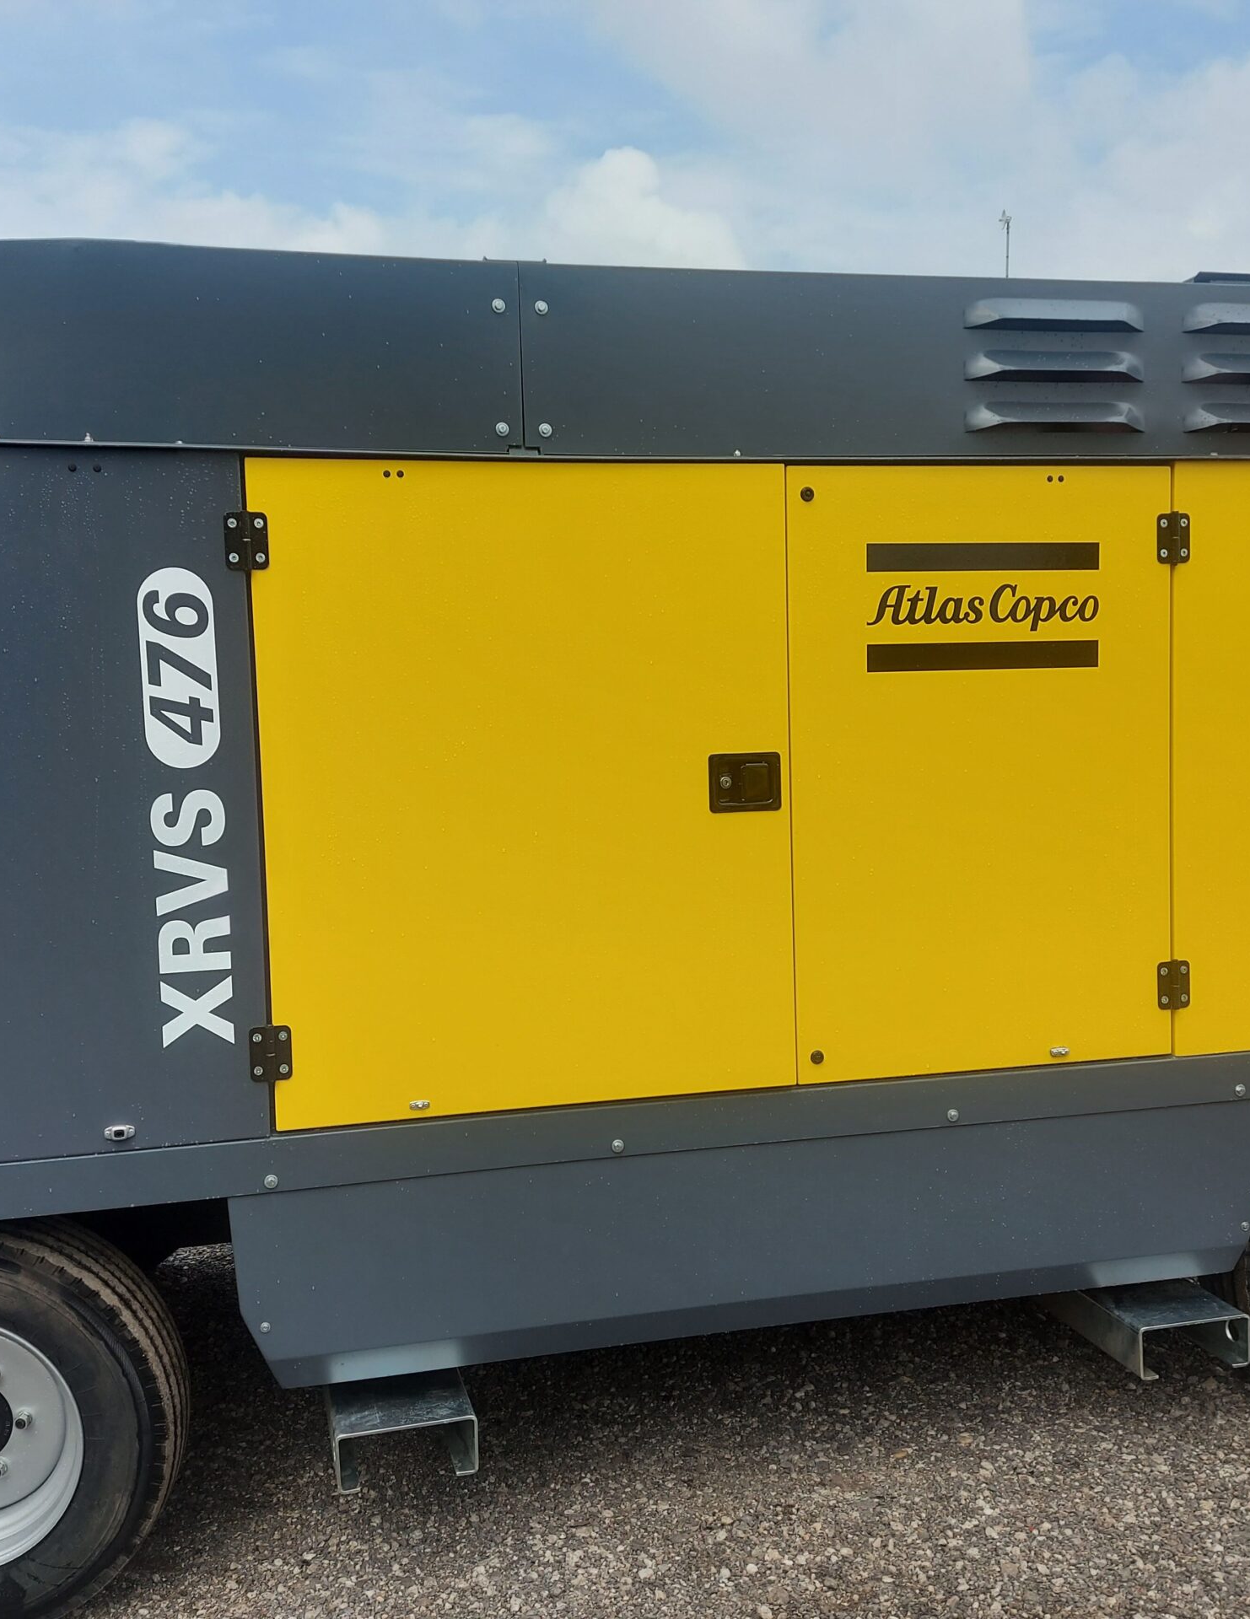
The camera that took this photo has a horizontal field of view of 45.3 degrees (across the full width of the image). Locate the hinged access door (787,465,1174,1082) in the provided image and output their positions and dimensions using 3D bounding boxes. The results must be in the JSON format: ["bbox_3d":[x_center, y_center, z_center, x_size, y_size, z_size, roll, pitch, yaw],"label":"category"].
[{"bbox_3d":[0.716,-0.080,2.994,0.812,1.215,0.050,-3,4,-12],"label":"hinged access door"}]

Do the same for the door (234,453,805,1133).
[{"bbox_3d":[-0.170,-0.041,2.812,1.000,1.215,0.050,-3,4,-12],"label":"door"}]

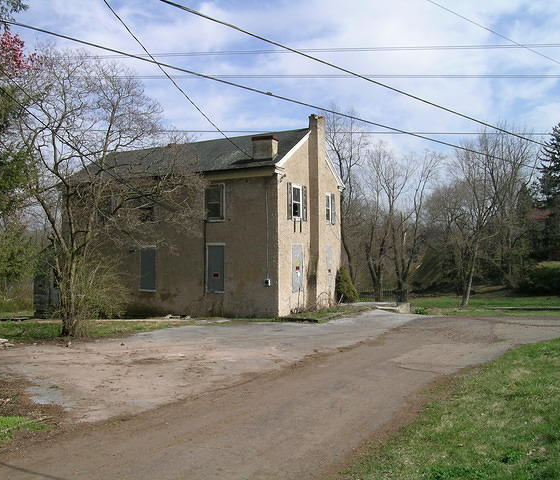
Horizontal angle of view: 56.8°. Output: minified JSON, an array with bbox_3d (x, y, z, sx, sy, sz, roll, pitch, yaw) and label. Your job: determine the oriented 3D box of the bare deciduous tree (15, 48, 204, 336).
[{"bbox_3d":[-5.105,-1.422,15.500,5.689,8.623,5.120,0,-1,0],"label":"bare deciduous tree"}]

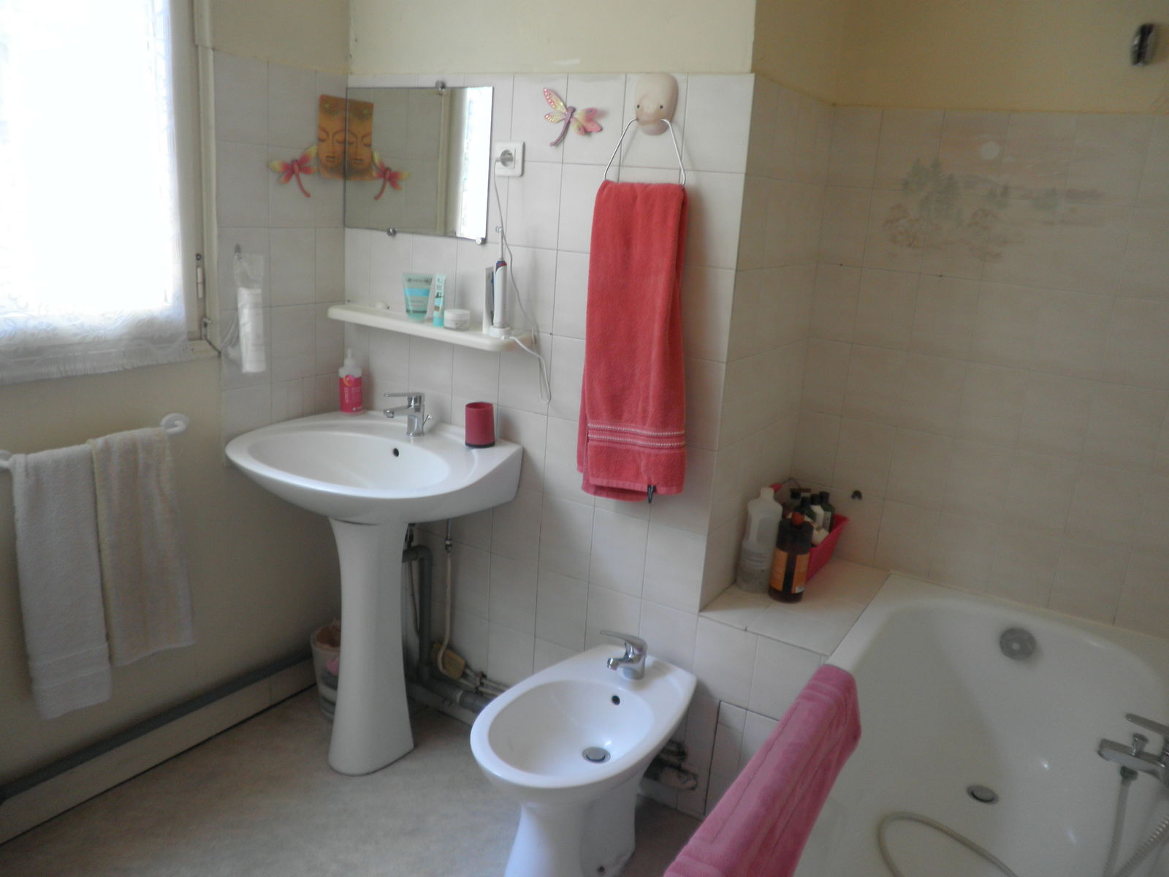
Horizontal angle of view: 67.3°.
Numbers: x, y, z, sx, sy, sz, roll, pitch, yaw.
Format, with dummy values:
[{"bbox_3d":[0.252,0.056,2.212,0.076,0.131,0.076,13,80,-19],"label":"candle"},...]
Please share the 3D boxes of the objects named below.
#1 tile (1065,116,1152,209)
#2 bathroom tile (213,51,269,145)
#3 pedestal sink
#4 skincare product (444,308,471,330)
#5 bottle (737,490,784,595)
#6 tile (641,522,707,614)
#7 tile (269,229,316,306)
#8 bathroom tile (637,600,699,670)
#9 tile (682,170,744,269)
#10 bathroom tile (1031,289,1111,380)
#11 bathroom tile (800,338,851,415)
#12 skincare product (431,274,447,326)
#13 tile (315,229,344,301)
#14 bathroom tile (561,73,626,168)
[{"bbox_3d":[1.169,-0.621,1.964,0.149,0.201,0.010,13,18,29],"label":"tile"},{"bbox_3d":[-0.805,-0.792,2.057,0.010,0.201,0.149,13,18,31],"label":"bathroom tile"},{"bbox_3d":[-0.554,0.420,2.226,0.638,0.854,0.563,13,18,28],"label":"pedestal sink"},{"bbox_3d":[-0.314,-0.295,2.175,0.063,0.046,0.063,2,15,-8],"label":"skincare product"},{"bbox_3d":[0.450,0.254,2.246,0.095,0.260,0.081,7,15,12],"label":"bottle"},{"bbox_3d":[0.215,0.308,2.100,0.150,0.200,0.010,12,17,28],"label":"tile"},{"bbox_3d":[-0.747,-0.439,2.247,0.010,0.200,0.151,12,17,29],"label":"tile"},{"bbox_3d":[0.200,0.498,2.126,0.149,0.200,0.010,12,17,29],"label":"bathroom tile"},{"bbox_3d":[0.265,-0.465,1.861,0.149,0.200,0.010,12,17,29],"label":"tile"},{"bbox_3d":[1.159,-0.248,2.081,0.150,0.200,0.010,12,17,28],"label":"bathroom tile"},{"bbox_3d":[0.652,-0.168,2.377,0.122,0.200,0.010,13,18,31],"label":"bathroom tile"},{"bbox_3d":[-0.367,-0.350,2.223,0.033,0.128,0.028,10,16,21],"label":"skincare product"},{"bbox_3d":[-0.692,-0.466,2.379,0.010,0.201,0.099,13,18,31],"label":"tile"},{"bbox_3d":[0.025,-0.722,1.990,0.148,0.191,0.010,12,17,28],"label":"bathroom tile"}]

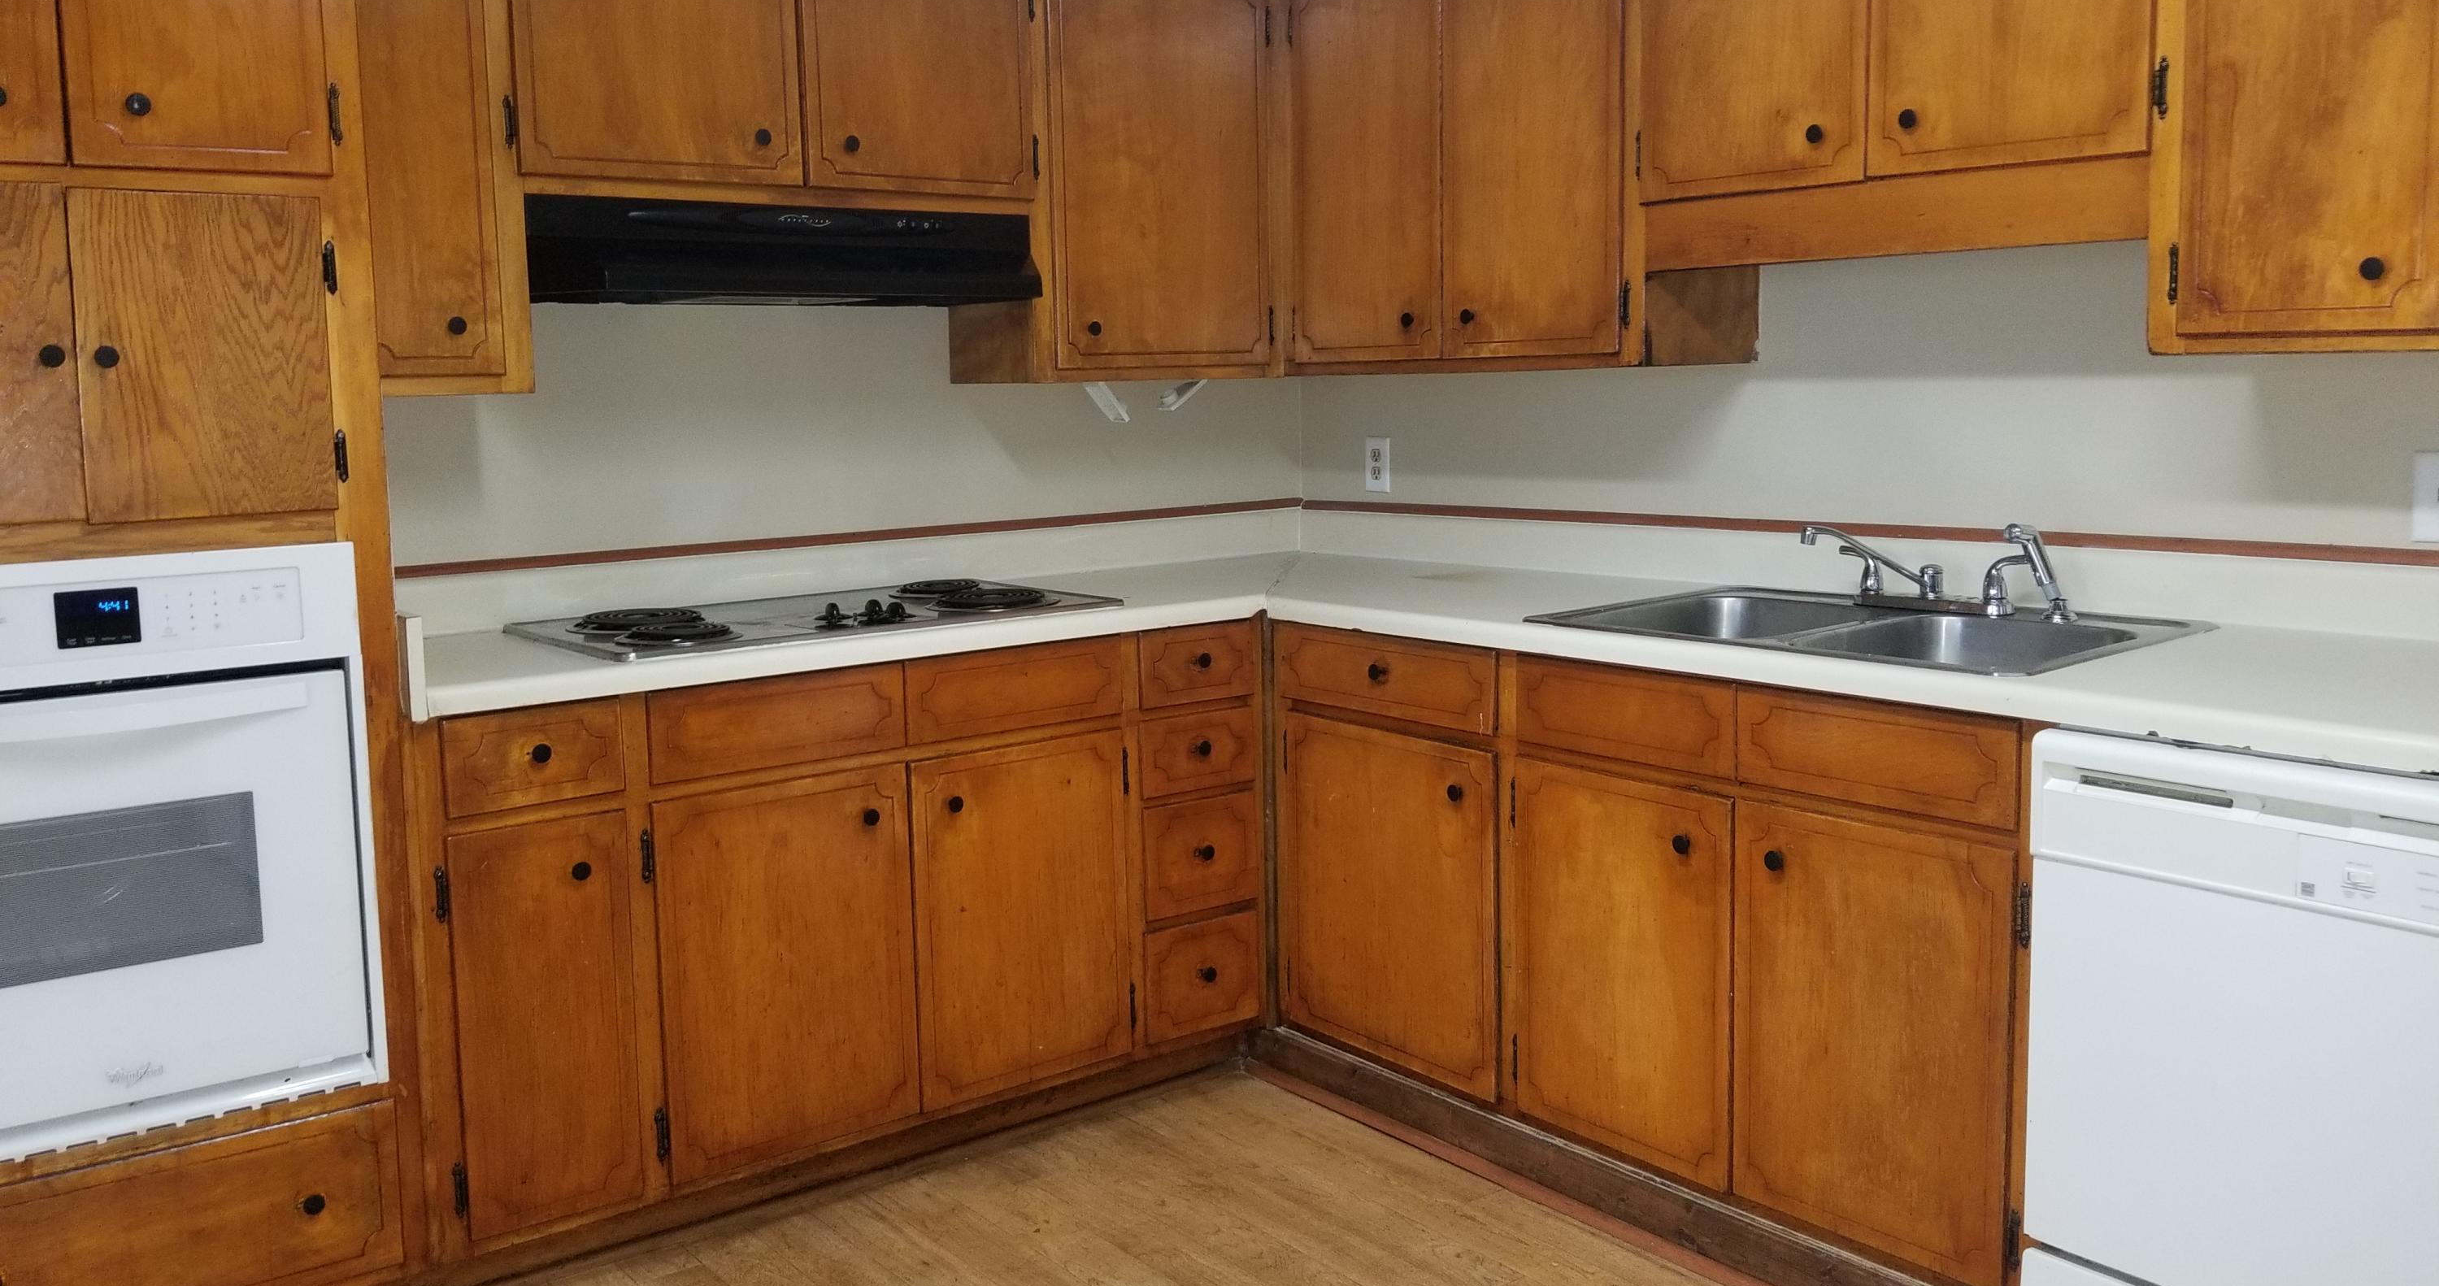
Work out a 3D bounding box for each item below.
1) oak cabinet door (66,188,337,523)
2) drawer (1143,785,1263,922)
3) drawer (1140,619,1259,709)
[{"bbox_3d":[-1.239,-0.349,2.240,0.281,0.389,0.022,-7,10,-38],"label":"oak cabinet door"},{"bbox_3d":[-0.164,0.362,3.451,0.252,0.204,0.430,-7,10,-38],"label":"drawer"},{"bbox_3d":[-0.146,0.021,3.444,0.253,0.134,0.380,-7,10,-36],"label":"drawer"}]

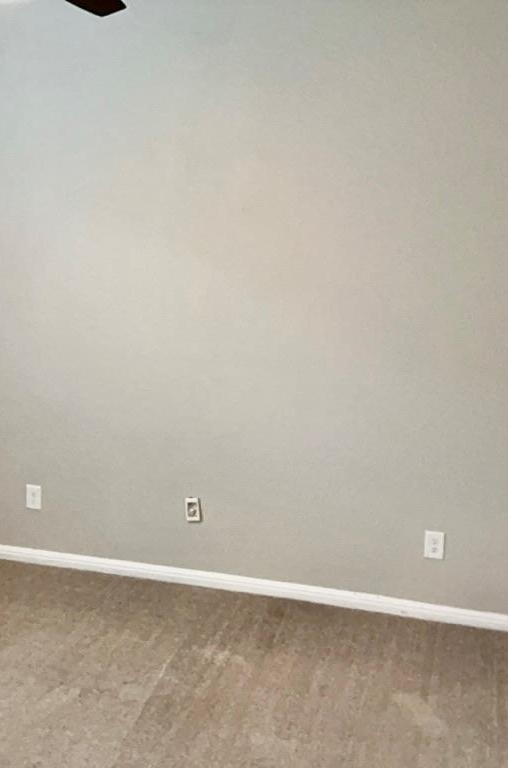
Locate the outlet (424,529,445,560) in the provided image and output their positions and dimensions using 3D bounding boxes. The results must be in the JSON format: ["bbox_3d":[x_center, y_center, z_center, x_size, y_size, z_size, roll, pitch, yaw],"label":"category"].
[{"bbox_3d":[0.794,0.711,3.516,0.076,0.118,0.010,4,13,15],"label":"outlet"}]

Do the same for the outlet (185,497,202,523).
[{"bbox_3d":[-0.289,0.599,3.802,0.068,0.112,0.015,4,13,15],"label":"outlet"}]

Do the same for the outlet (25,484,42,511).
[{"bbox_3d":[-1.101,0.567,3.998,0.076,0.118,0.012,4,12,15],"label":"outlet"}]

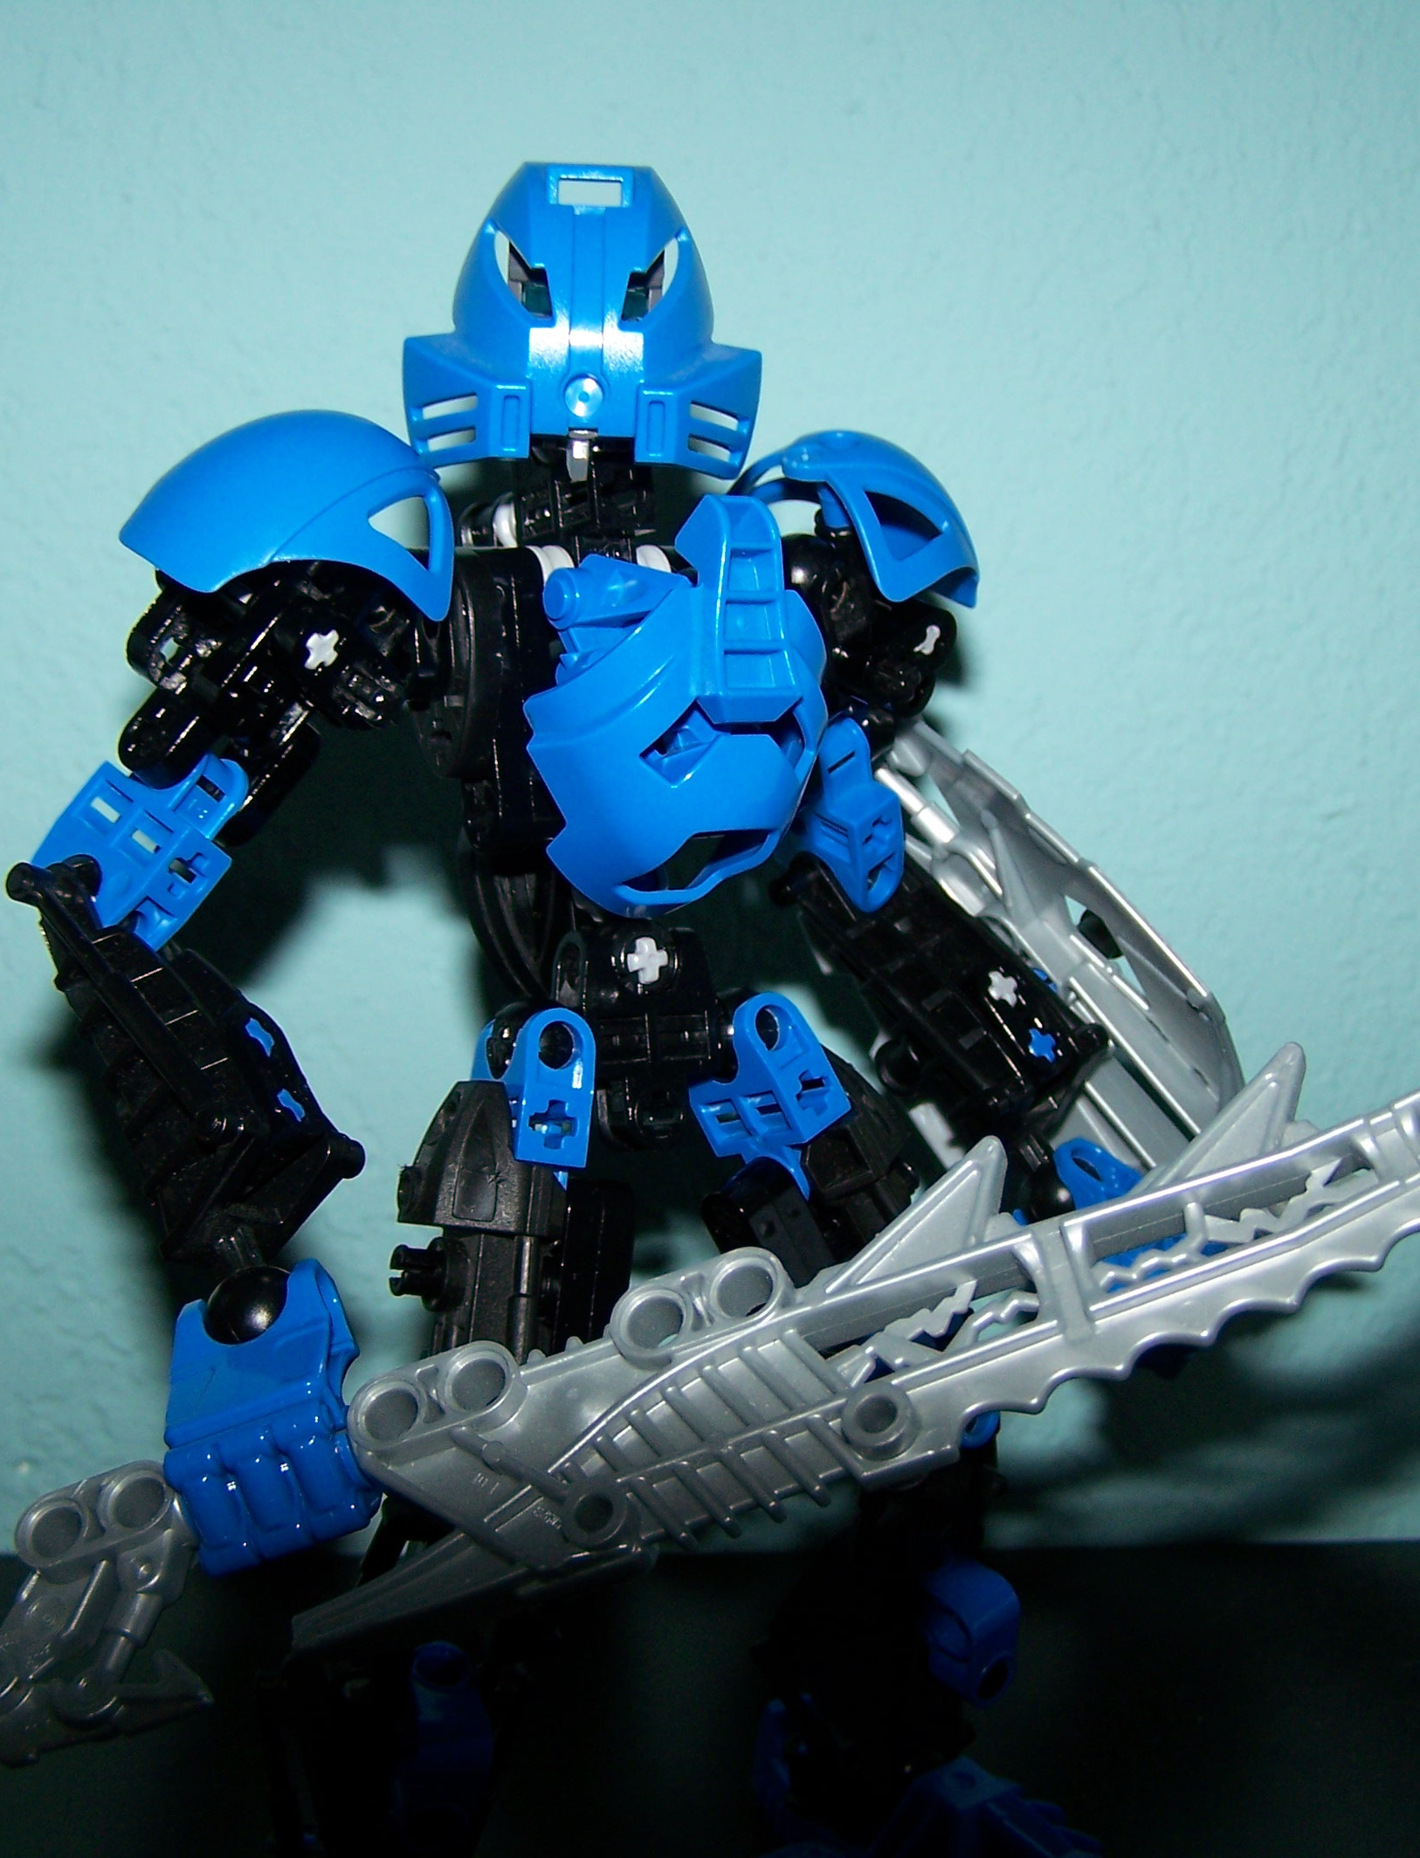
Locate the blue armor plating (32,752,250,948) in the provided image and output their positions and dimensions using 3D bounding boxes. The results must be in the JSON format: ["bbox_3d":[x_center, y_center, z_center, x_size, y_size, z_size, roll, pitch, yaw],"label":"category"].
[{"bbox_3d":[-0.058,-0.009,0.282,0.014,0.022,0.016,33,8,-43],"label":"blue armor plating"}]

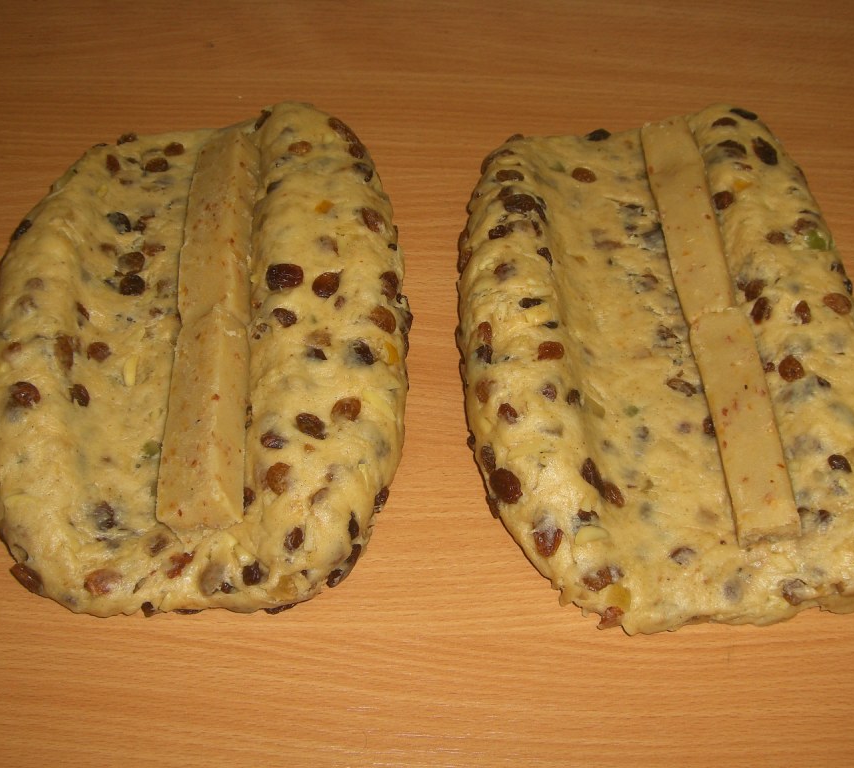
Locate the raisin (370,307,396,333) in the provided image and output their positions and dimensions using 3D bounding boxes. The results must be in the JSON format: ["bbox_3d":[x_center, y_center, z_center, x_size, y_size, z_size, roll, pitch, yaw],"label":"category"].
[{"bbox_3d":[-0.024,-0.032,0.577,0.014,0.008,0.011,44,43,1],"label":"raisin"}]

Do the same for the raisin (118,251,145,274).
[{"bbox_3d":[-0.149,-0.062,0.571,0.013,0.007,0.011,-9,55,-7],"label":"raisin"}]

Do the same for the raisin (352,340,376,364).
[{"bbox_3d":[-0.029,-0.014,0.508,0.009,0.008,0.013,-36,61,-24],"label":"raisin"}]

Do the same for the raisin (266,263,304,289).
[{"bbox_3d":[-0.068,-0.051,0.540,0.018,0.009,0.012,-1,54,10],"label":"raisin"}]

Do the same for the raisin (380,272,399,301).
[{"bbox_3d":[-0.019,-0.051,0.581,0.010,0.008,0.017,-10,56,-7],"label":"raisin"}]

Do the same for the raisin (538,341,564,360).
[{"bbox_3d":[0.057,-0.015,0.516,0.012,0.008,0.009,0,53,0],"label":"raisin"}]

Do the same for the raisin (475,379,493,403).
[{"bbox_3d":[0.028,0.003,0.542,0.009,0.007,0.013,5,55,3],"label":"raisin"}]

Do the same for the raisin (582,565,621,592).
[{"bbox_3d":[0.070,0.078,0.453,0.016,0.009,0.011,-10,54,-7],"label":"raisin"}]

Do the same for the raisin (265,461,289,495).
[{"bbox_3d":[-0.063,0.040,0.471,0.010,0.009,0.015,0,53,0],"label":"raisin"}]

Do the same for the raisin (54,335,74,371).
[{"bbox_3d":[-0.183,-0.015,0.567,0.008,0.006,0.020,-7,55,-20],"label":"raisin"}]

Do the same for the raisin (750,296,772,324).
[{"bbox_3d":[0.140,-0.031,0.472,0.009,0.007,0.013,17,54,13],"label":"raisin"}]

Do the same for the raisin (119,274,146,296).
[{"bbox_3d":[-0.146,-0.048,0.561,0.013,0.007,0.011,0,54,0],"label":"raisin"}]

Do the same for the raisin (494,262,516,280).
[{"bbox_3d":[0.037,-0.054,0.539,0.011,0.008,0.009,0,53,0],"label":"raisin"}]

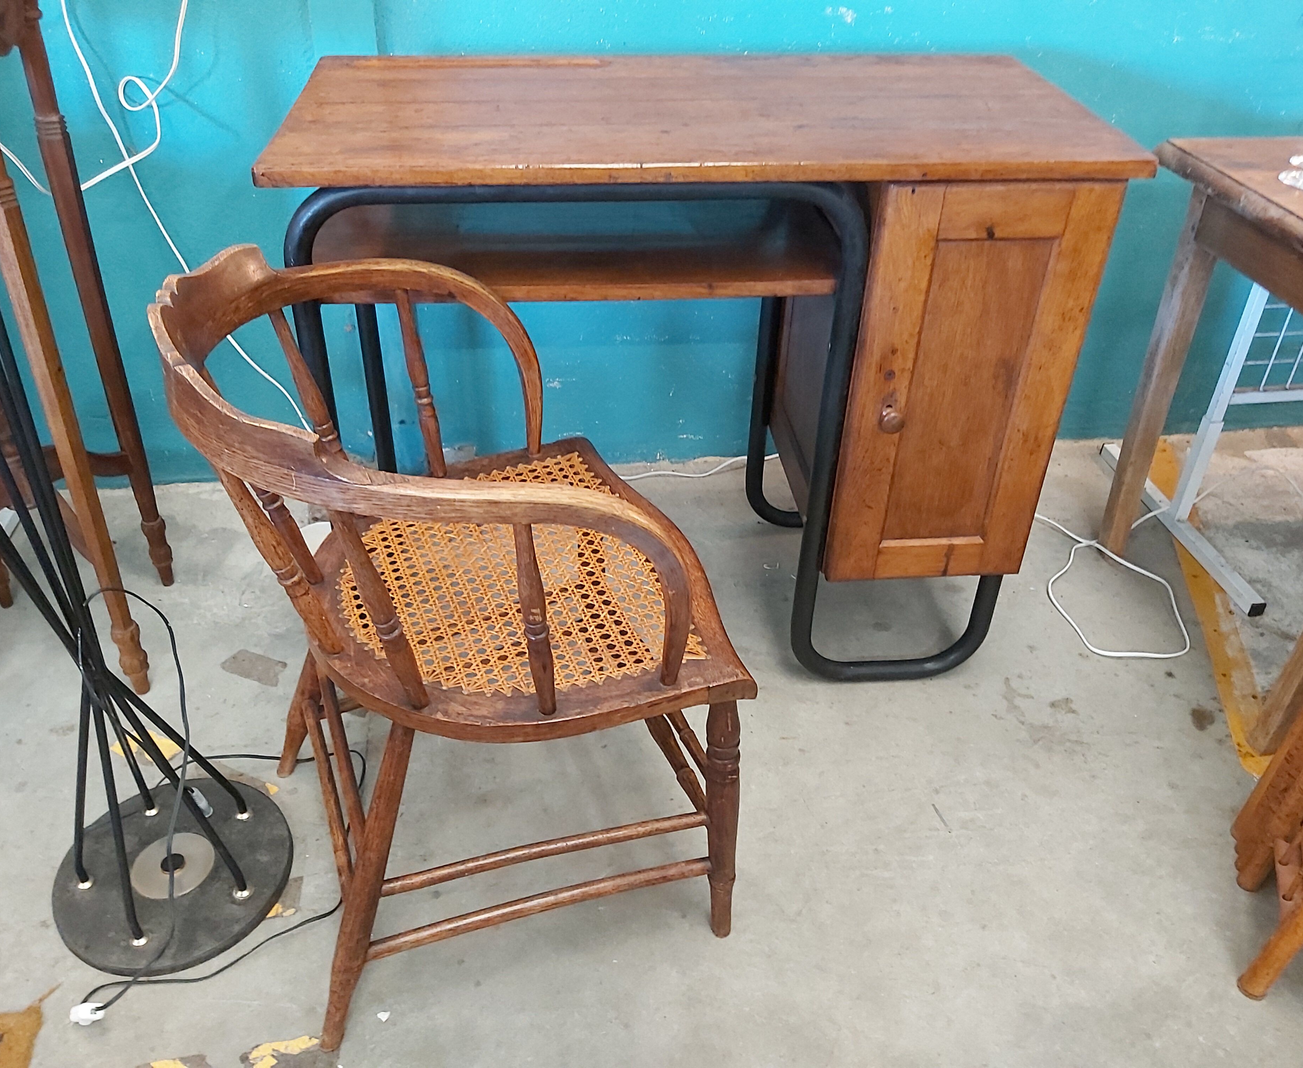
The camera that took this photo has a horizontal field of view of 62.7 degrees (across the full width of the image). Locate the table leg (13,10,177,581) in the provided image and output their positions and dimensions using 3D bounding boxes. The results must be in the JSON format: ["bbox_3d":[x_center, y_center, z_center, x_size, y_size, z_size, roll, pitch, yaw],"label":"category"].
[{"bbox_3d":[-0.786,-0.273,1.553,0.043,0.883,0.043,1,36,-6],"label":"table leg"}]

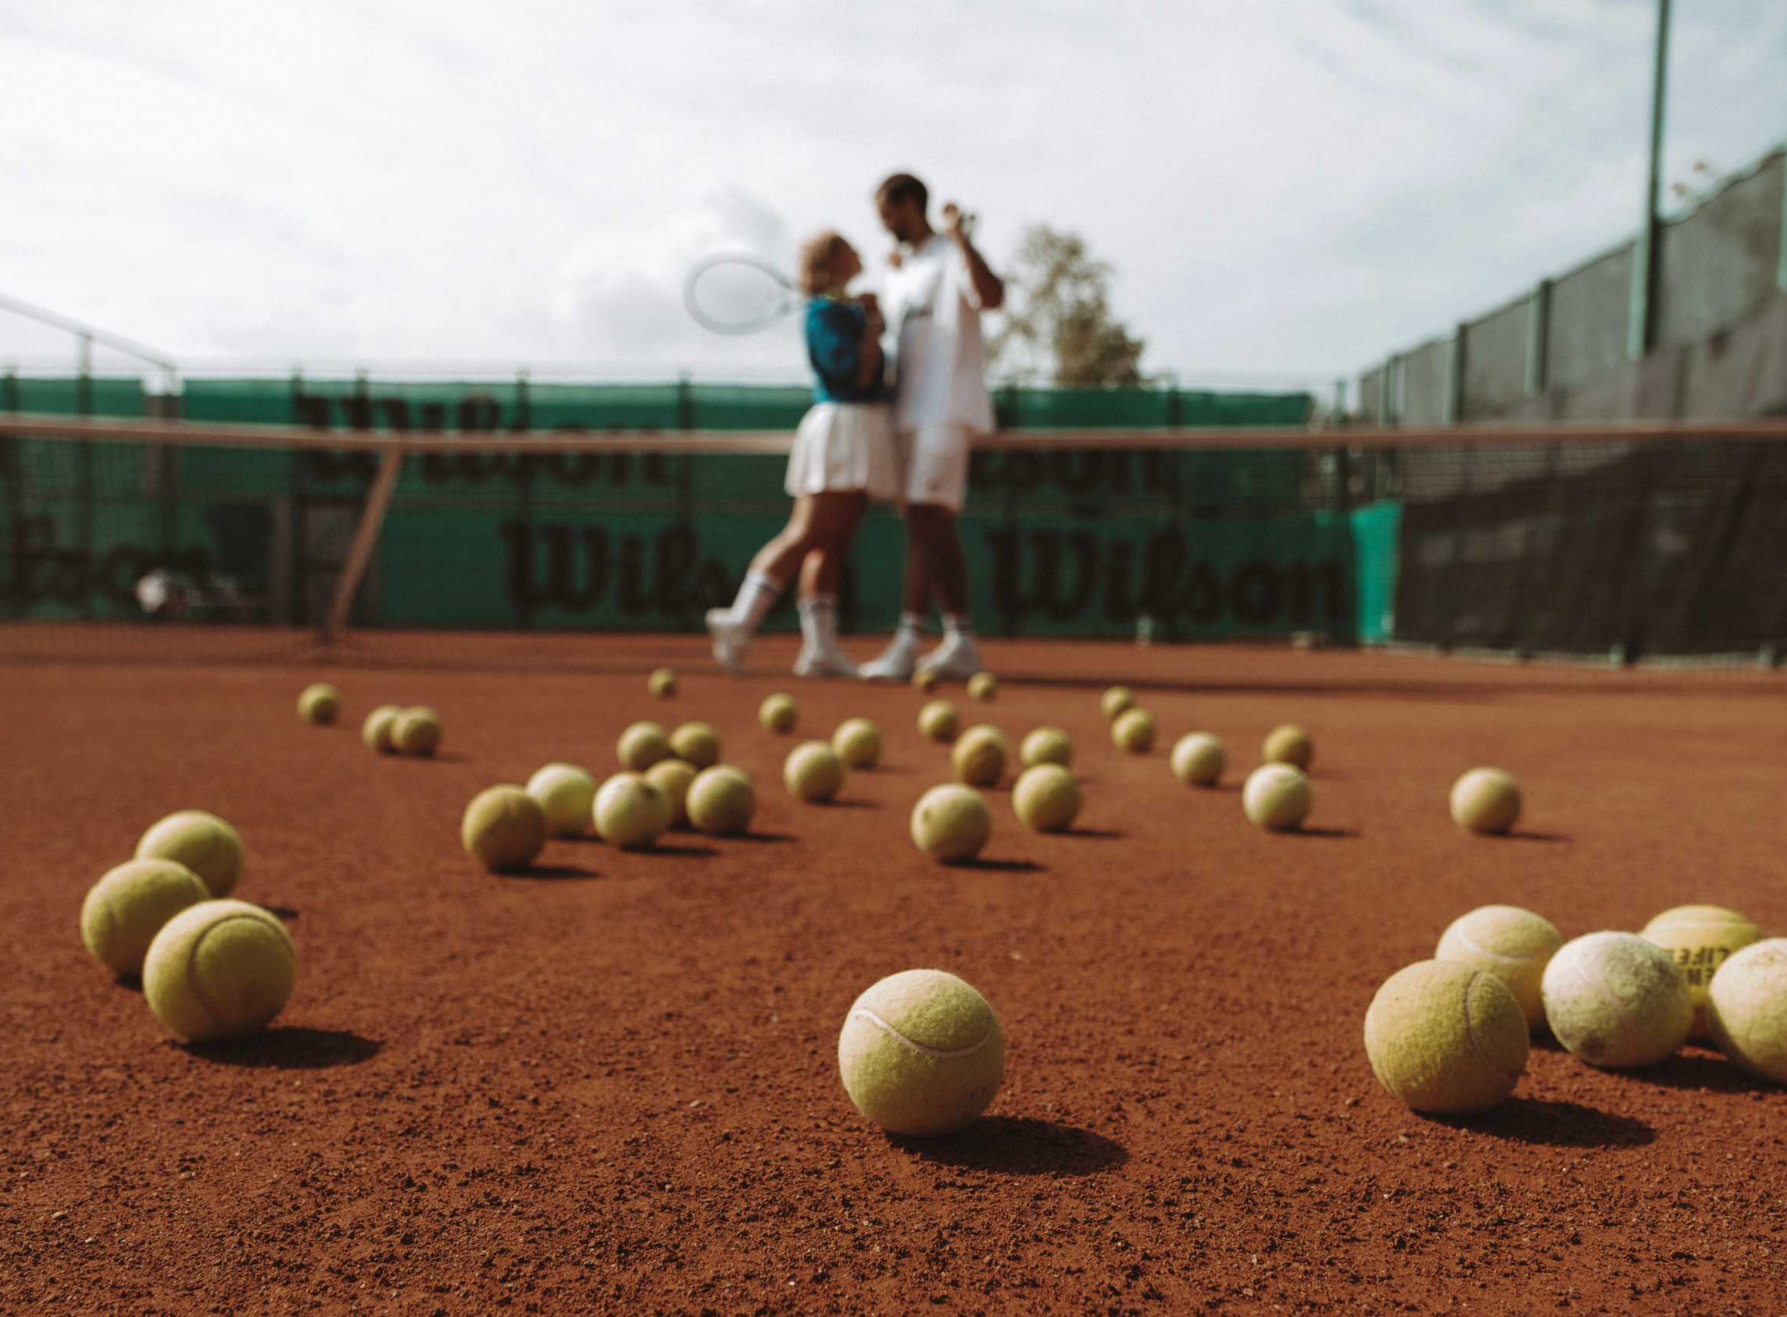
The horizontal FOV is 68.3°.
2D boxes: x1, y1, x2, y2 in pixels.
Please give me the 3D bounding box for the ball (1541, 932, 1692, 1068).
[{"bbox_3d":[0.358,0.169,0.652,0.067,0.067,0.067,1,2,0],"label":"ball"}]

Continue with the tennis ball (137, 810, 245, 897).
[{"bbox_3d":[-0.500,0.142,0.938,0.067,0.067,0.067,1,2,0],"label":"tennis ball"}]

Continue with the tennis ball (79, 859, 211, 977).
[{"bbox_3d":[-0.420,0.148,0.746,0.067,0.067,0.067,1,2,0],"label":"tennis ball"}]

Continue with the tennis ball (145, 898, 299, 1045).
[{"bbox_3d":[-0.335,0.155,0.656,0.067,0.067,0.067,1,2,0],"label":"tennis ball"}]

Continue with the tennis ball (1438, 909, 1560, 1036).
[{"bbox_3d":[0.327,0.167,0.706,0.067,0.067,0.067,1,2,0],"label":"tennis ball"}]

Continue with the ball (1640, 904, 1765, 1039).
[{"bbox_3d":[0.429,0.164,0.695,0.067,0.067,0.067,1,2,0],"label":"ball"}]

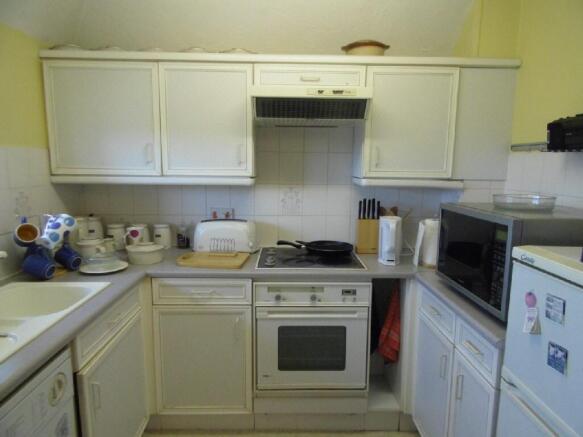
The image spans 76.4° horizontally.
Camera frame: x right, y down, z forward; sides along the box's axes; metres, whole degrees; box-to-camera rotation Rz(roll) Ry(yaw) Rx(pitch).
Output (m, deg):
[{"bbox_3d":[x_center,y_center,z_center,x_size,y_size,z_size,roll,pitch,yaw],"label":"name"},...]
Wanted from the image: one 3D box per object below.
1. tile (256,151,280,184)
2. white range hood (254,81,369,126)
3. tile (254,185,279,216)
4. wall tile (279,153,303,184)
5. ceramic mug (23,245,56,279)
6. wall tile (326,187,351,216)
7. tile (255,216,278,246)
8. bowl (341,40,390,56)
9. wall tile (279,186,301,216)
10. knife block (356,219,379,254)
[{"bbox_3d":[-0.151,-0.310,2.326,0.151,0.200,0.010,1,6,0],"label":"tile"},{"bbox_3d":[0.098,-0.608,2.060,0.602,0.145,0.460,1,6,0],"label":"white range hood"},{"bbox_3d":[-0.156,-0.114,2.348,0.151,0.200,0.010,1,6,0],"label":"tile"},{"bbox_3d":[-0.002,-0.314,2.313,0.151,0.199,0.010,0,9,-1],"label":"wall tile"},{"bbox_3d":[-1.128,0.209,1.667,0.100,0.118,0.090,16,10,3],"label":"ceramic mug"},{"bbox_3d":[0.304,-0.114,2.364,0.153,0.200,0.010,0,8,-1],"label":"wall tile"},{"bbox_3d":[-0.156,0.085,2.405,0.152,0.200,0.010,0,8,-1],"label":"tile"},{"bbox_3d":[0.417,-0.914,2.090,0.270,0.110,0.235,0,8,-1],"label":"bowl"},{"bbox_3d":[-0.004,-0.117,2.344,0.151,0.199,0.010,0,9,-1],"label":"wall tile"},{"bbox_3d":[0.461,0.104,2.235,0.135,0.212,0.105,0,8,-1],"label":"knife block"}]

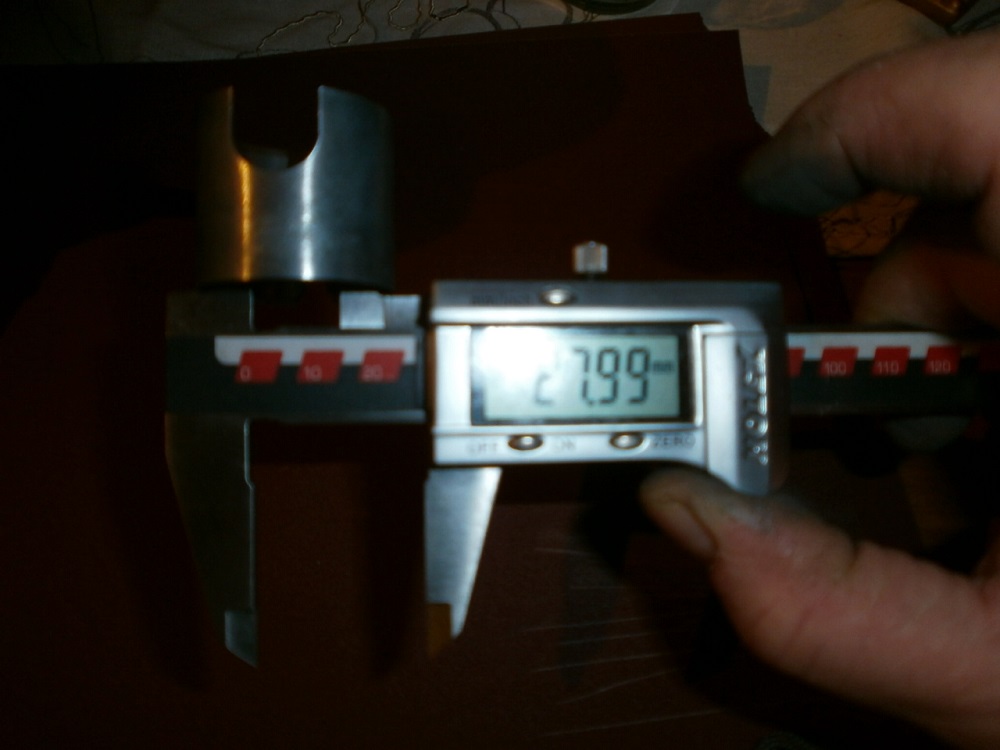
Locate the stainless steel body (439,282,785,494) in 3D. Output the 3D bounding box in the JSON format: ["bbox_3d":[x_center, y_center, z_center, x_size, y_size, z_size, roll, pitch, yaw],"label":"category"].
[{"bbox_3d":[0.018,0.002,0.133,0.060,0.015,0.036,-1,88,-6],"label":"stainless steel body"}]

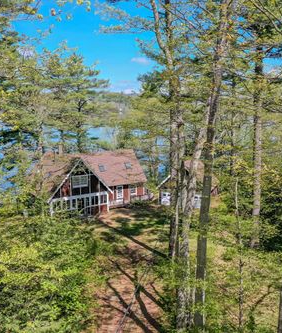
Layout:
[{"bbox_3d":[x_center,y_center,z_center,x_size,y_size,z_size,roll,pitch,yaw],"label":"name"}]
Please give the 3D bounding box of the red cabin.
[{"bbox_3d":[-7.637,1.873,56.762,15.250,7.850,9.500,-6,12,-32],"label":"red cabin"}]

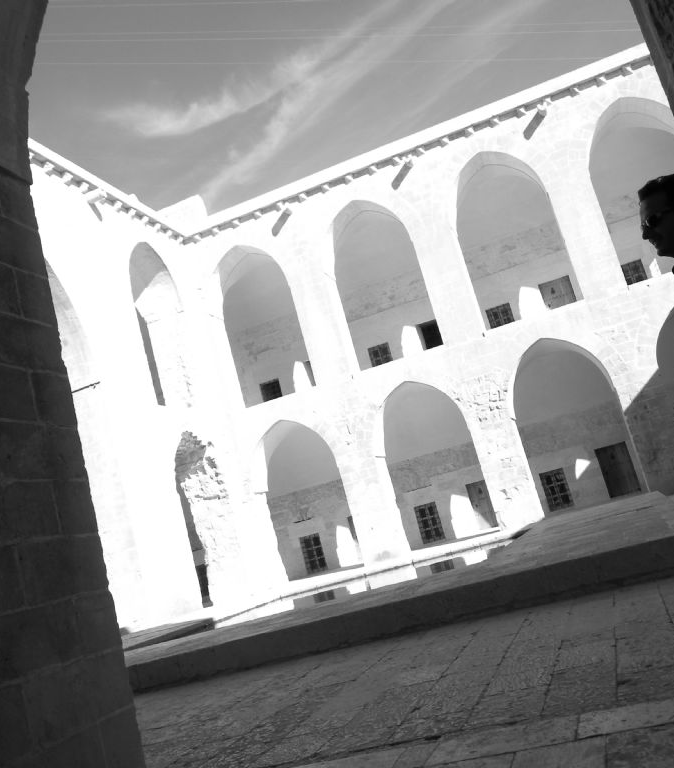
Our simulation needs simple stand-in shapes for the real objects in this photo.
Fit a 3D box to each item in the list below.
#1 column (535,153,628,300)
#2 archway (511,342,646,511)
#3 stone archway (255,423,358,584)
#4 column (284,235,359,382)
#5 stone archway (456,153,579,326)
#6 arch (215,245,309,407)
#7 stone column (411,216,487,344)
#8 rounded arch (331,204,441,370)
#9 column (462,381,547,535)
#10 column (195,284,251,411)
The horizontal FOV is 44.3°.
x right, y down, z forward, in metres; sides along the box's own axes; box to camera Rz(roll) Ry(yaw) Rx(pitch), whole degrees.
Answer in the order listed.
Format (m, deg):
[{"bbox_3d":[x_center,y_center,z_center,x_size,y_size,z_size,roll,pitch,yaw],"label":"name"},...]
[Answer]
[{"bbox_3d":[5.637,-3.439,18.791,0.980,3.070,0.740,-18,-11,16],"label":"column"},{"bbox_3d":[5.207,0.898,18.478,2.290,3.970,0.740,-18,-11,16],"label":"archway"},{"bbox_3d":[-0.749,2.791,20.266,2.250,3.950,0.740,-18,-11,16],"label":"stone archway"},{"bbox_3d":[-0.356,-1.632,20.601,0.990,3.200,0.740,-18,-11,16],"label":"column"},{"bbox_3d":[4.009,-3.449,19.336,2.300,4.090,0.740,-18,-11,16],"label":"stone archway"},{"bbox_3d":[-1.936,-1.570,21.121,2.270,4.050,0.740,-18,-11,16],"label":"arch"},{"bbox_3d":[2.655,-2.316,19.668,0.960,2.720,0.740,-18,-11,16],"label":"stone column"},{"bbox_3d":[1.025,-2.506,20.232,2.270,4.090,0.740,-18,-11,16],"label":"rounded arch"},{"bbox_3d":[3.807,1.753,18.855,0.980,3.230,0.740,-18,-11,16],"label":"column"},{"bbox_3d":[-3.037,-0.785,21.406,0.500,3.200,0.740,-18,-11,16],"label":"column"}]

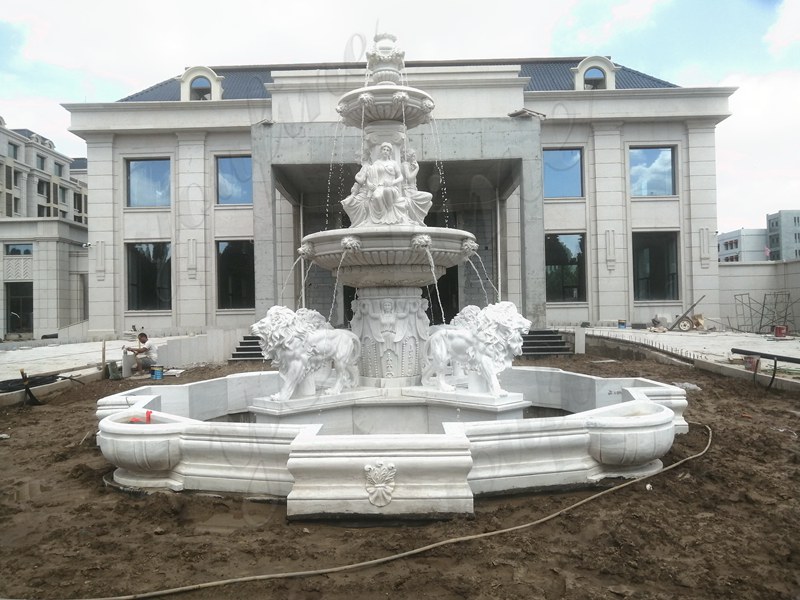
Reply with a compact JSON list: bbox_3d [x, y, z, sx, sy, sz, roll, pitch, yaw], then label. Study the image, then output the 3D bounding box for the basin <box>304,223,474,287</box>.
[{"bbox_3d":[-0.144,-0.494,7.967,2.320,0.660,2.320,-1,-1,0],"label":"basin"}]

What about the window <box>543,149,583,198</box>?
[{"bbox_3d":[6.975,-5.451,25.791,1.850,2.050,0.250,-1,-1,1],"label":"window"}]

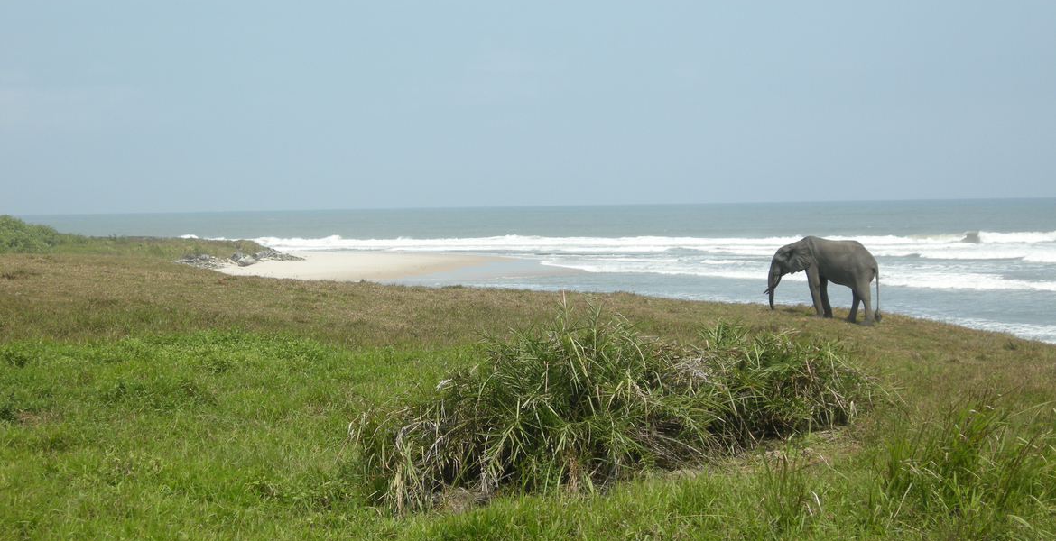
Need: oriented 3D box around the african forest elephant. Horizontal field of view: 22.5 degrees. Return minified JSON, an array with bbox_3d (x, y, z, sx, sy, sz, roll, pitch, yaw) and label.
[{"bbox_3d":[7.676,0.261,69.000,2.937,2.249,1.012,-1,1,12],"label":"african forest elephant"}]

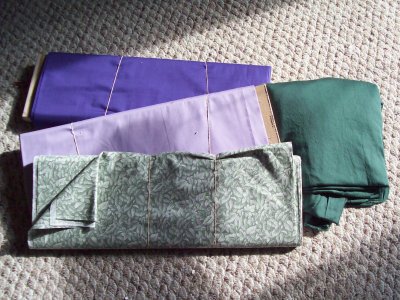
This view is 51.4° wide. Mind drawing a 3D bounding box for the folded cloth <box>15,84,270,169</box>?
[{"bbox_3d":[-0.100,0.012,0.954,0.577,0.043,0.212,-13,76,-4],"label":"folded cloth"}]

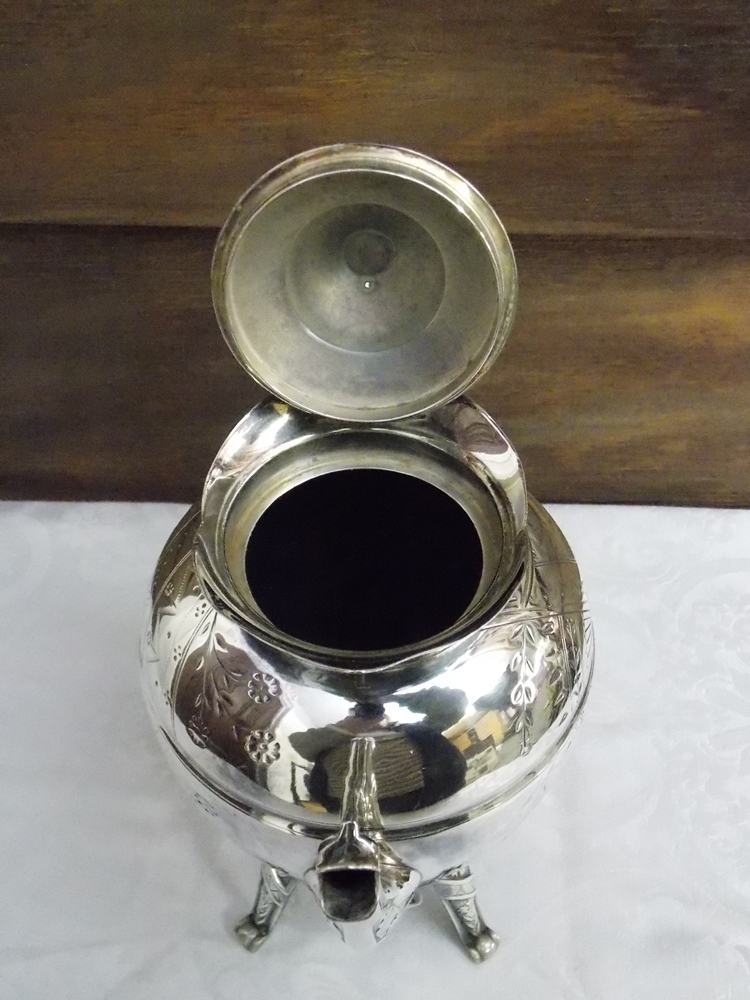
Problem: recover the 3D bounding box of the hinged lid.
[{"bbox_3d":[-0.002,-0.078,0.355,0.096,0.096,0.057,2,37,2],"label":"hinged lid"}]

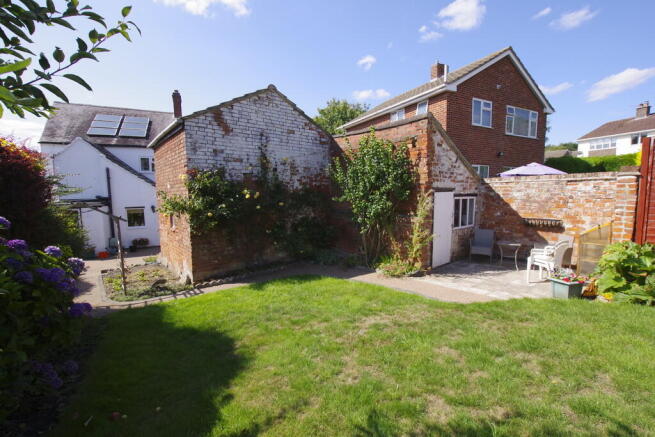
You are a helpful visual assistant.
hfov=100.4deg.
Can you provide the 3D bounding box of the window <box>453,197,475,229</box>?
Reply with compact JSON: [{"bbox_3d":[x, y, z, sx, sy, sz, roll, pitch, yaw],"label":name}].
[{"bbox_3d":[3.593,-0.159,7.202,1.200,0.800,0.090,-4,6,-40],"label":"window"}]

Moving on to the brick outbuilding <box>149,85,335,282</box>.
[{"bbox_3d":[-2.715,-1.097,8.683,4.300,4.700,4.300,-4,6,-40],"label":"brick outbuilding"}]

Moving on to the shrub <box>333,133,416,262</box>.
[{"bbox_3d":[1.100,-0.513,6.671,0.900,3.400,2.200,-4,6,-40],"label":"shrub"}]

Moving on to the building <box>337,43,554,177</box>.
[{"bbox_3d":[5.623,-3.854,14.727,7.400,7.200,7.800,-3,5,-28],"label":"building"}]

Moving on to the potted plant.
[{"bbox_3d":[4.232,1.094,4.765,0.450,0.450,0.400,-2,5,-23],"label":"potted plant"}]

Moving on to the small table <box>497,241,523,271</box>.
[{"bbox_3d":[4.375,0.891,6.521,0.570,0.570,0.570,-4,6,-40],"label":"small table"}]

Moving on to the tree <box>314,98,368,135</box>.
[{"bbox_3d":[1.128,-4.942,22.398,6.000,9.490,6.000,0,5,0],"label":"tree"}]

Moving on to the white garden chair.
[{"bbox_3d":[4.358,0.829,5.292,0.560,0.900,0.600,-4,6,-38],"label":"white garden chair"}]

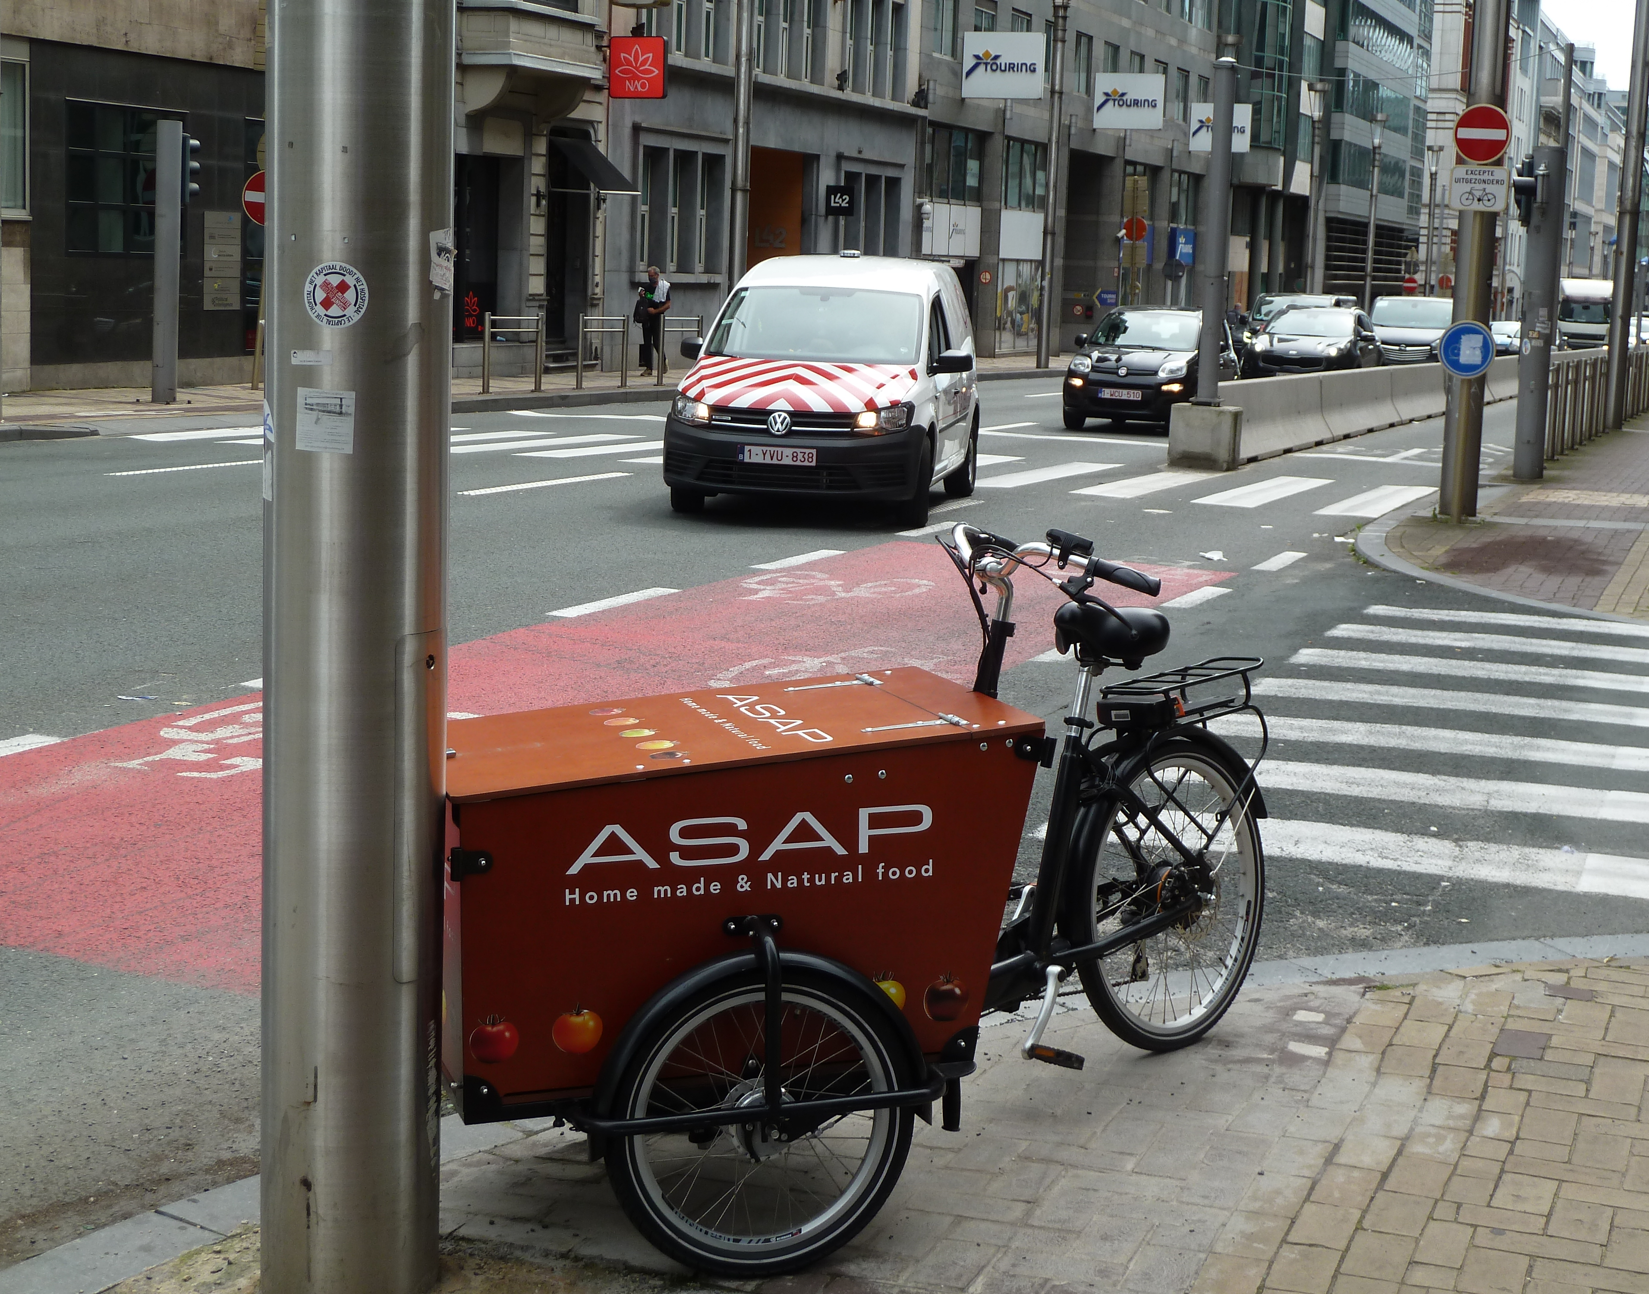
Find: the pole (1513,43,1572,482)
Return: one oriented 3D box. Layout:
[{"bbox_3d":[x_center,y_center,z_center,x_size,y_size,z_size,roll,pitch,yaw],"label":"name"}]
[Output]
[{"bbox_3d":[6.349,-3.392,22.909,0.300,3.820,0.300,5,8,20],"label":"pole"}]

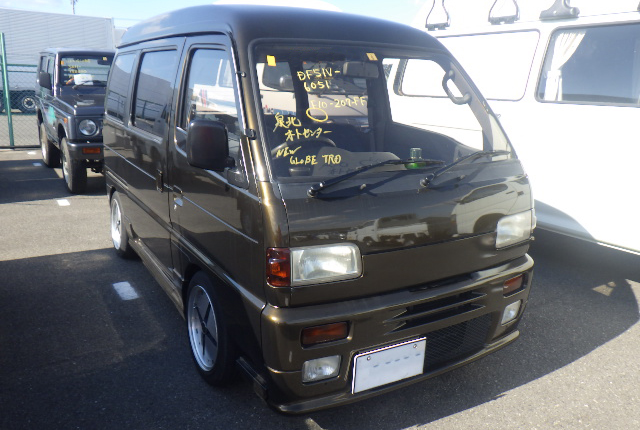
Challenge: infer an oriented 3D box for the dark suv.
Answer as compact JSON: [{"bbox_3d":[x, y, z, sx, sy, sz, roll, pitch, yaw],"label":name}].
[{"bbox_3d":[-2.867,-1.383,6.961,1.420,1.660,3.300,-7,17,-34],"label":"dark suv"}]

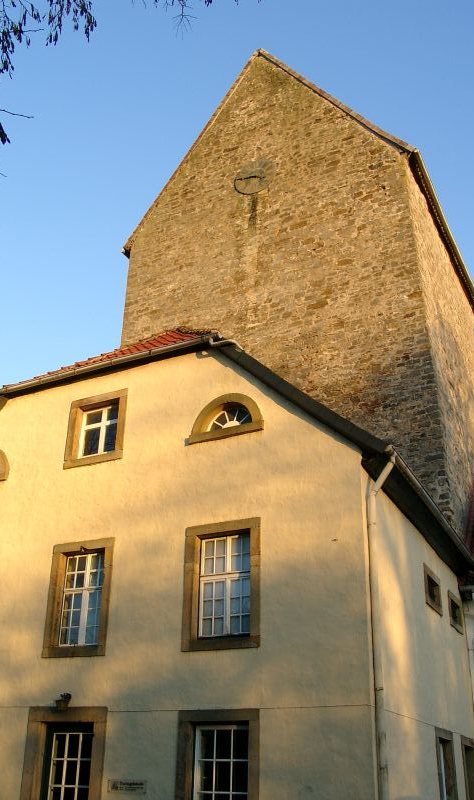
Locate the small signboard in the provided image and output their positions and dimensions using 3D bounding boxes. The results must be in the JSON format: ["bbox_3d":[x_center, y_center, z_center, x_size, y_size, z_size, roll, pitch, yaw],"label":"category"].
[{"bbox_3d":[-1.724,6.069,12.325,0.724,0.180,0.025,-12,-29,25],"label":"small signboard"}]

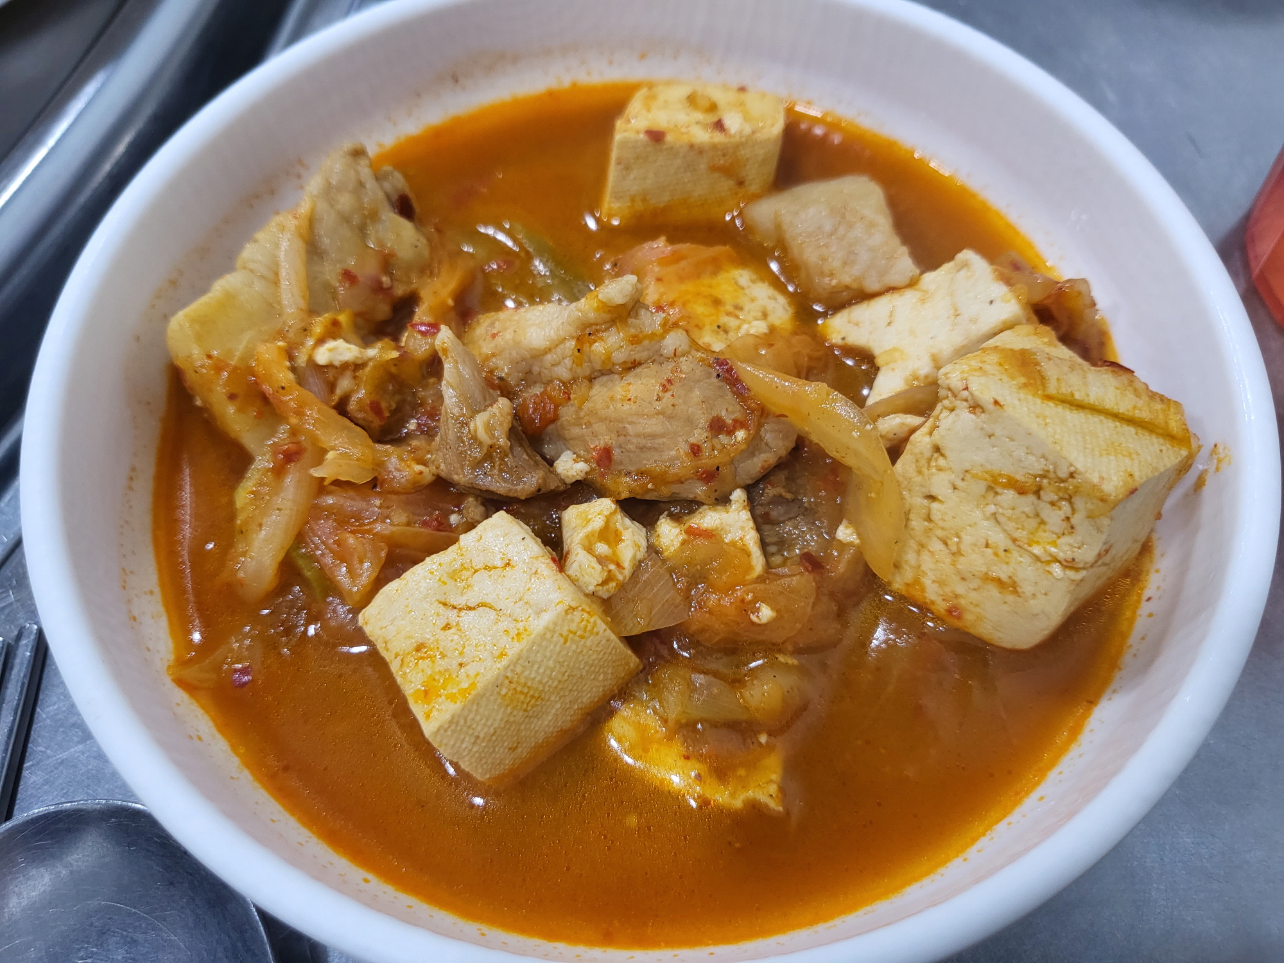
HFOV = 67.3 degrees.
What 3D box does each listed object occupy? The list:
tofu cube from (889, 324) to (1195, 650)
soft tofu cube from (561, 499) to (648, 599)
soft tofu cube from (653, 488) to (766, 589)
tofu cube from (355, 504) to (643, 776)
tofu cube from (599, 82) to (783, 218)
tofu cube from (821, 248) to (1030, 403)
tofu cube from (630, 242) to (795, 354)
[{"bbox_3d":[0.073,0.001,0.176,0.025,0.039,0.036,-24,51,-20],"label":"tofu cube"},{"bbox_3d":[-0.007,0.013,0.176,0.013,0.013,0.013,-26,65,-13],"label":"soft tofu cube"},{"bbox_3d":[0.013,0.011,0.178,0.018,0.013,0.015,-15,63,-8],"label":"soft tofu cube"},{"bbox_3d":[-0.024,0.033,0.178,0.032,0.032,0.034,-42,41,-8],"label":"tofu cube"},{"bbox_3d":[0.013,-0.073,0.231,0.036,0.030,0.030,7,39,7],"label":"tofu cube"},{"bbox_3d":[0.059,-0.029,0.209,0.036,0.025,0.021,-24,64,-3],"label":"tofu cube"},{"bbox_3d":[0.016,-0.034,0.216,0.026,0.022,0.023,-26,65,-13],"label":"tofu cube"}]

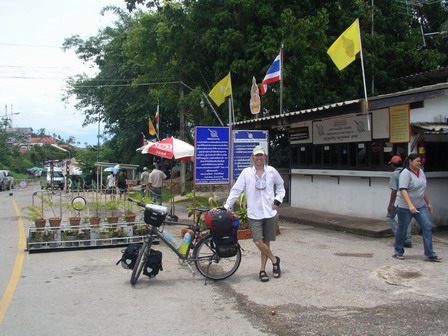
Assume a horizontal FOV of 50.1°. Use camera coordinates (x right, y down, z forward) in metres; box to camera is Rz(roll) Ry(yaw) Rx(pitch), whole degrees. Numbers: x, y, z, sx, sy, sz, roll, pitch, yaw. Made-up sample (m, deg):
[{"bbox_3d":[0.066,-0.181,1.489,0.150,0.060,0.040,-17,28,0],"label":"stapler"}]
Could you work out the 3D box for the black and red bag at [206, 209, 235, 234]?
[{"bbox_3d":[-0.065,0.745,6.660,0.350,0.340,0.420,0,0,-14],"label":"black and red bag"}]

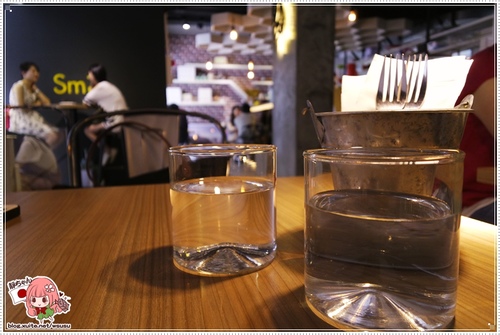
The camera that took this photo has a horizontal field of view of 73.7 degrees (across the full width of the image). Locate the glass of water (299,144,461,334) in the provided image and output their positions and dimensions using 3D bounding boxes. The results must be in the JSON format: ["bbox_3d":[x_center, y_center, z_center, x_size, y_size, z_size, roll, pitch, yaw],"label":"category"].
[{"bbox_3d":[0.074,0.035,0.196,0.083,0.086,0.083,-1,7,0],"label":"glass of water"}]

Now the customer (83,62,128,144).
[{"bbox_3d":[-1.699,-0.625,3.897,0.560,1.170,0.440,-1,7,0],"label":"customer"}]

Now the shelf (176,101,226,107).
[{"bbox_3d":[-0.939,-1.222,6.394,1.000,0.085,0.250,-3,8,-14],"label":"shelf"}]

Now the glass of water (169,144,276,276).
[{"bbox_3d":[-0.020,0.028,0.266,0.083,0.086,0.083,-1,7,0],"label":"glass of water"}]

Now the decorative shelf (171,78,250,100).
[{"bbox_3d":[-0.758,-1.488,6.410,1.500,0.410,0.250,-3,8,-14],"label":"decorative shelf"}]

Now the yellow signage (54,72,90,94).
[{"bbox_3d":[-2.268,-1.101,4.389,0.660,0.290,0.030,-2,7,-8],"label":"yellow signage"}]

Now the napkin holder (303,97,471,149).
[{"bbox_3d":[0.146,-0.006,0.347,0.165,0.125,0.105,-1,7,0],"label":"napkin holder"}]

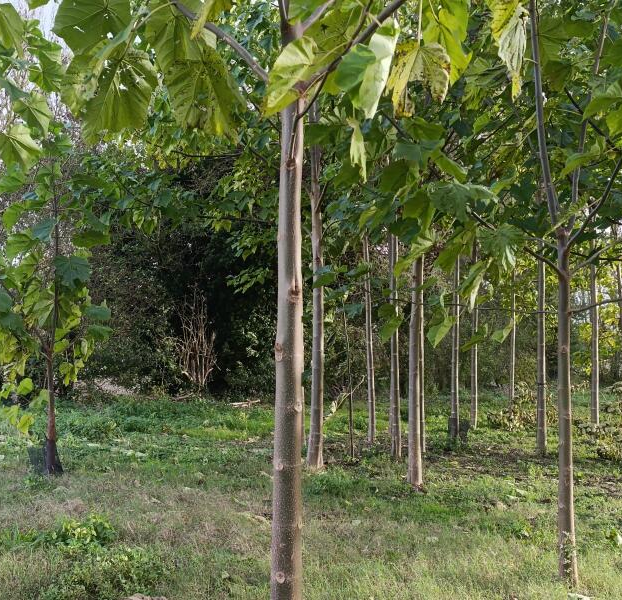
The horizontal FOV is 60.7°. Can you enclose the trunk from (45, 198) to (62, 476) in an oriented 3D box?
[{"bbox_3d":[-3.197,0.418,6.599,0.130,3.432,0.120,0,-5,0],"label":"trunk"}]

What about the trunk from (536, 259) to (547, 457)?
[{"bbox_3d":[3.363,0.780,7.754,0.130,2.924,0.120,0,-5,0],"label":"trunk"}]

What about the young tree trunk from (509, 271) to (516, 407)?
[{"bbox_3d":[5.073,0.972,13.360,0.110,3.460,0.100,0,-5,0],"label":"young tree trunk"}]

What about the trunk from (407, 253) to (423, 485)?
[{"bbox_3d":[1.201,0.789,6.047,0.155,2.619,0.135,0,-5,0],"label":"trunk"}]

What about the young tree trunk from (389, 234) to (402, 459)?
[{"bbox_3d":[1.209,0.634,7.557,0.125,3.180,0.120,0,-5,0],"label":"young tree trunk"}]

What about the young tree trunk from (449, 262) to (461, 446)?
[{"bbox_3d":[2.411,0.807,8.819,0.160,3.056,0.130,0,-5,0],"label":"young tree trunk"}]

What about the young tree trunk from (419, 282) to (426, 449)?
[{"bbox_3d":[1.676,0.934,7.917,0.100,2.649,0.100,0,-5,0],"label":"young tree trunk"}]

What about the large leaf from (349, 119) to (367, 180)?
[{"bbox_3d":[0.250,-0.793,2.800,0.110,0.330,0.100,0,-5,0],"label":"large leaf"}]

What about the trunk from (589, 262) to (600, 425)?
[{"bbox_3d":[5.776,0.873,10.829,0.145,3.310,0.140,0,-5,0],"label":"trunk"}]

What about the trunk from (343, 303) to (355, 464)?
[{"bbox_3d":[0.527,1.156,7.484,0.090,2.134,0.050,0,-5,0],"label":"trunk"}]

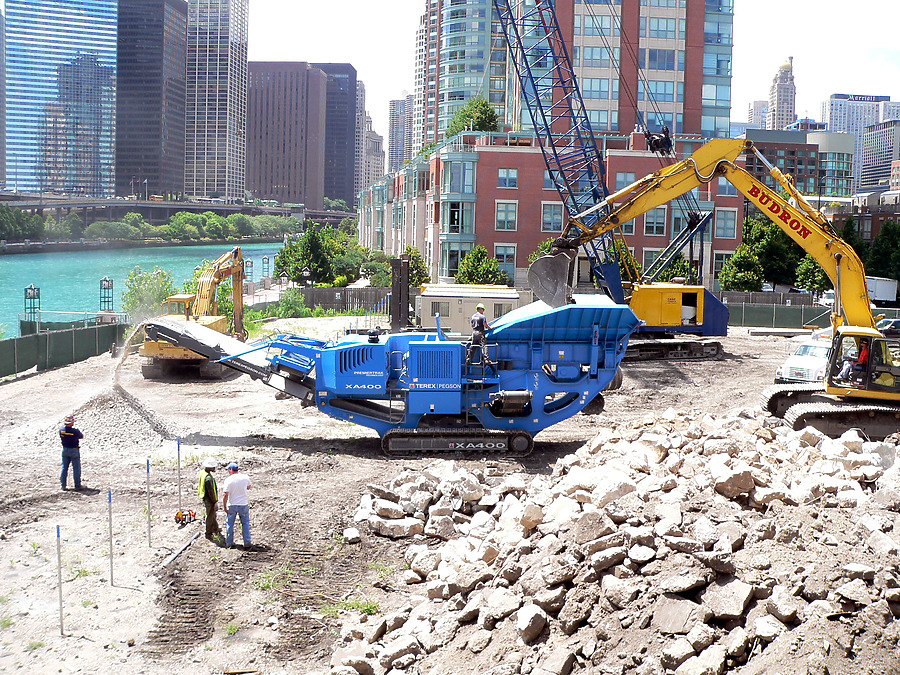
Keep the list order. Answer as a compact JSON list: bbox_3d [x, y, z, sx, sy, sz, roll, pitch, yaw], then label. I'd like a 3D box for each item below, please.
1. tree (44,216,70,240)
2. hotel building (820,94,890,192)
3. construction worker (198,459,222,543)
[{"bbox_3d":[-103.920,-29.304,247.555,6.900,7.200,6.900,1,7,0],"label":"tree"},{"bbox_3d":[363.947,-146.858,828.662,58.000,128.000,32.000,2,7,4],"label":"hotel building"},{"bbox_3d":[-5.227,3.498,20.389,0.450,1.800,0.550,1,7,-5],"label":"construction worker"}]

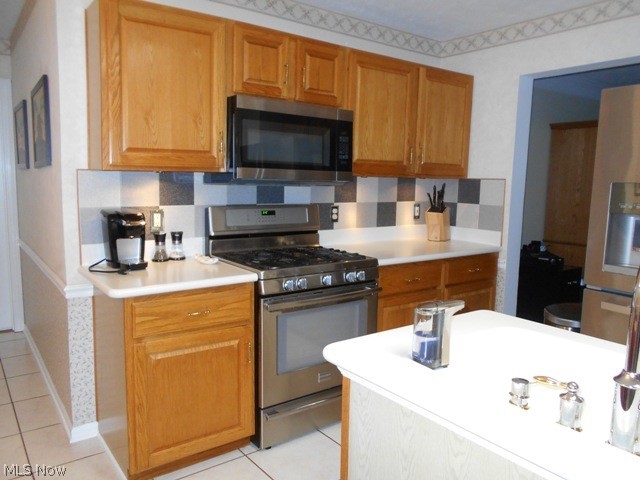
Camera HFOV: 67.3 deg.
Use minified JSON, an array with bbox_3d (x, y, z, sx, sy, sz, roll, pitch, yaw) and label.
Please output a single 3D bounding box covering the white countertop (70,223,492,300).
[{"bbox_3d":[0.024,0.054,2.909,2.595,0.140,0.656,-4,9,-36],"label":"white countertop"}]

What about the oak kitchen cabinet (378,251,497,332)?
[{"bbox_3d":[0.592,0.514,3.402,1.145,0.876,0.630,-4,9,-36],"label":"oak kitchen cabinet"}]

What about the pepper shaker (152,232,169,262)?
[{"bbox_3d":[-0.852,0.042,2.567,0.080,0.147,0.080,-4,9,-36],"label":"pepper shaker"}]

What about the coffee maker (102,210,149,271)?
[{"bbox_3d":[-0.970,-0.004,2.389,0.235,0.277,0.155,7,10,43],"label":"coffee maker"}]

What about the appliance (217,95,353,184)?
[{"bbox_3d":[-0.228,-0.548,2.797,0.757,0.440,0.410,-4,9,-36],"label":"appliance"}]

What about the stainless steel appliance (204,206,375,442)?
[{"bbox_3d":[-0.156,0.417,2.794,0.757,1.190,0.690,-4,9,-36],"label":"stainless steel appliance"}]

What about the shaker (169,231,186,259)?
[{"bbox_3d":[-0.779,0.035,2.634,0.080,0.147,0.080,-4,9,-36],"label":"shaker"}]

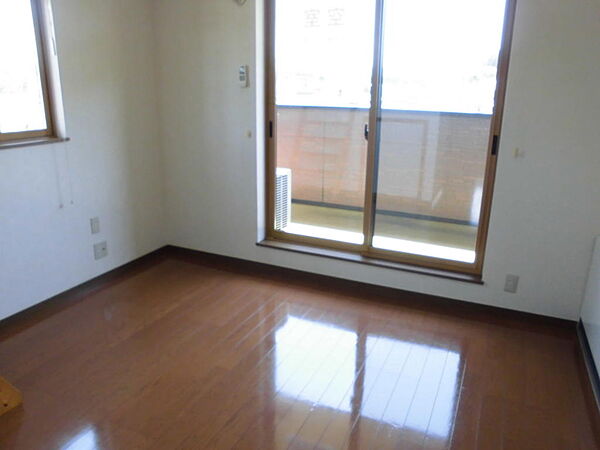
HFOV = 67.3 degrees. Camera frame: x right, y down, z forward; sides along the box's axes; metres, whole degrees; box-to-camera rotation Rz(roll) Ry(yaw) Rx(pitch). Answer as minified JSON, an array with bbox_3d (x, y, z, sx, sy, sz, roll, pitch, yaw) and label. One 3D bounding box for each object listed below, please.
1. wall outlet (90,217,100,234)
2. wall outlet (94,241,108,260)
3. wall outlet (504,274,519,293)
[{"bbox_3d":[-1.459,0.008,3.224,0.012,0.120,0.070,8,18,23],"label":"wall outlet"},{"bbox_3d":[-1.452,0.191,3.302,0.012,0.120,0.116,8,18,23],"label":"wall outlet"},{"bbox_3d":[1.335,0.375,2.840,0.070,0.120,0.012,8,18,23],"label":"wall outlet"}]

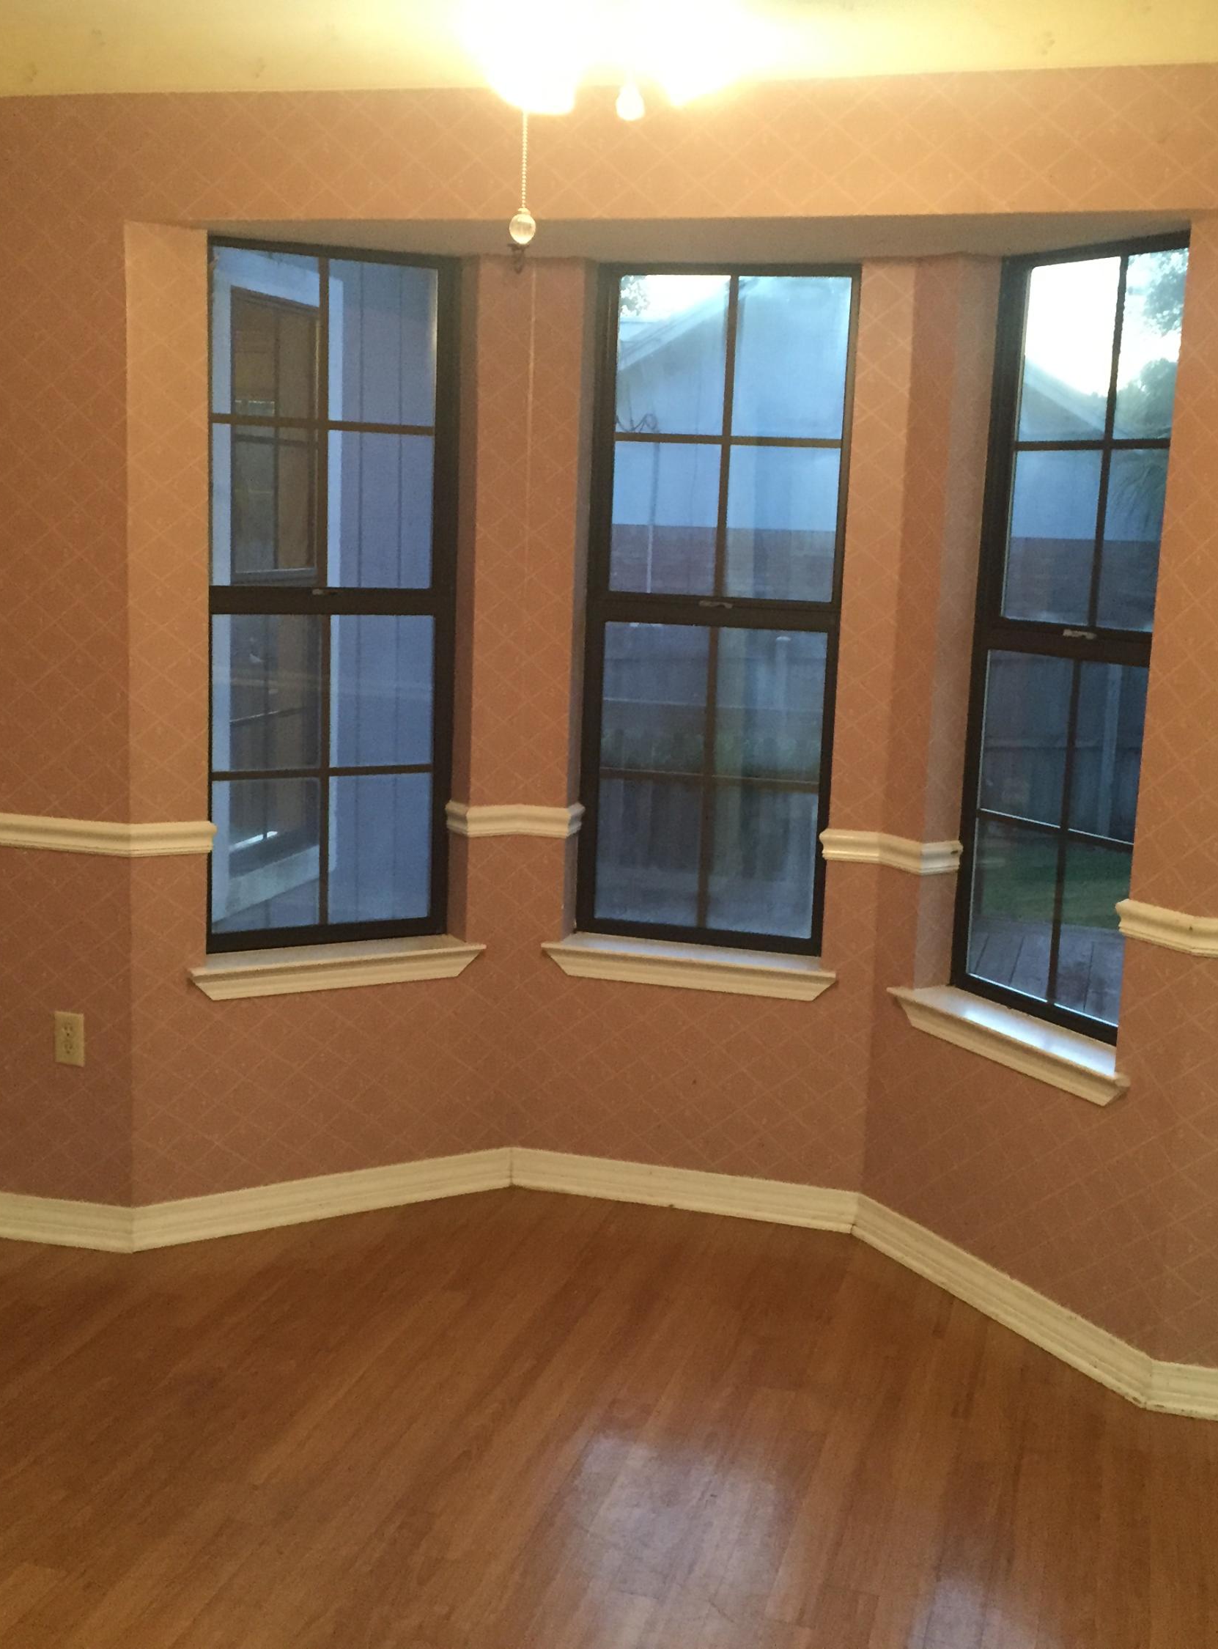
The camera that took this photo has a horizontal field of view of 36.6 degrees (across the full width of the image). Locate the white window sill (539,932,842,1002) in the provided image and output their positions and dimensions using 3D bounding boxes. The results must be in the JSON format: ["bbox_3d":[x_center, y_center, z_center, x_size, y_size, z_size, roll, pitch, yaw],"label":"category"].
[{"bbox_3d":[0.189,0.331,4.195,0.677,0.075,0.135,5,10,15],"label":"white window sill"}]

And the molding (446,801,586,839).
[{"bbox_3d":[-0.208,-0.013,4.204,0.333,0.070,0.121,1,9,-8],"label":"molding"}]

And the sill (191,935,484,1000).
[{"bbox_3d":[-0.610,0.323,4.067,0.693,0.075,0.135,-4,11,-31],"label":"sill"}]

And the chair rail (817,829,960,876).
[{"bbox_3d":[0.588,0.052,3.986,0.356,0.070,0.122,9,12,38],"label":"chair rail"}]

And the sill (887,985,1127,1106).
[{"bbox_3d":[0.829,0.439,3.671,0.135,0.075,0.720,-3,11,-28],"label":"sill"}]

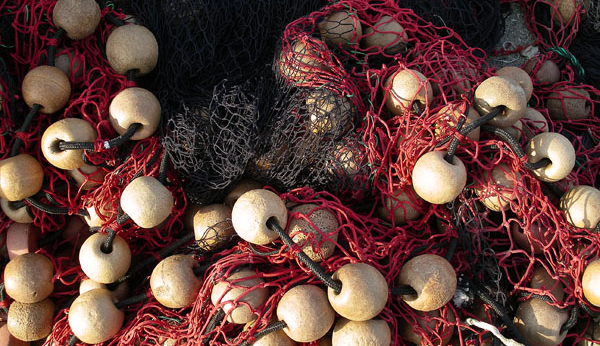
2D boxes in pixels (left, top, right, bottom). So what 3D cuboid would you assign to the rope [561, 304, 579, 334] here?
[{"bbox_3d":[0.504,0.274,1.200,0.026,0.026,0.068,13,54,10],"label":"rope"}]

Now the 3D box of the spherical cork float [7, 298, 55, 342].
[{"bbox_3d":[-0.586,0.317,1.400,0.104,0.100,0.104,0,42,0],"label":"spherical cork float"}]

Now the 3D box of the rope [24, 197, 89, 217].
[{"bbox_3d":[-0.530,0.079,1.387,0.150,0.019,0.031,15,44,4],"label":"rope"}]

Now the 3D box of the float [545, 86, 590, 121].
[{"bbox_3d":[0.621,-0.158,1.480,0.100,0.085,0.088,0,42,0],"label":"float"}]

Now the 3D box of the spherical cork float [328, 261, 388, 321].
[{"bbox_3d":[0.101,0.206,1.109,0.102,0.099,0.102,0,53,0],"label":"spherical cork float"}]

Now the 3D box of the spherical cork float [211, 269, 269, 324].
[{"bbox_3d":[-0.106,0.219,1.135,0.100,0.097,0.100,0,53,0],"label":"spherical cork float"}]

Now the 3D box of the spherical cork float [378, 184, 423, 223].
[{"bbox_3d":[0.247,0.079,1.560,0.104,0.104,0.104,0,45,0],"label":"spherical cork float"}]

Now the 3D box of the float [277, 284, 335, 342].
[{"bbox_3d":[0.011,0.245,1.117,0.100,0.097,0.100,0,53,0],"label":"float"}]

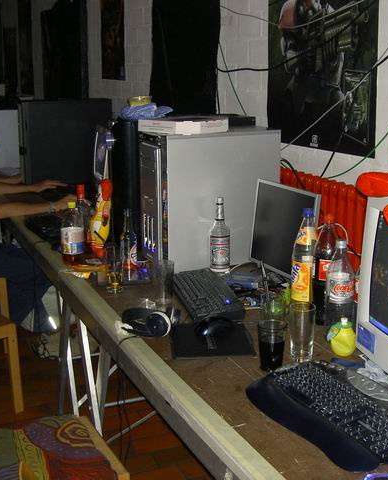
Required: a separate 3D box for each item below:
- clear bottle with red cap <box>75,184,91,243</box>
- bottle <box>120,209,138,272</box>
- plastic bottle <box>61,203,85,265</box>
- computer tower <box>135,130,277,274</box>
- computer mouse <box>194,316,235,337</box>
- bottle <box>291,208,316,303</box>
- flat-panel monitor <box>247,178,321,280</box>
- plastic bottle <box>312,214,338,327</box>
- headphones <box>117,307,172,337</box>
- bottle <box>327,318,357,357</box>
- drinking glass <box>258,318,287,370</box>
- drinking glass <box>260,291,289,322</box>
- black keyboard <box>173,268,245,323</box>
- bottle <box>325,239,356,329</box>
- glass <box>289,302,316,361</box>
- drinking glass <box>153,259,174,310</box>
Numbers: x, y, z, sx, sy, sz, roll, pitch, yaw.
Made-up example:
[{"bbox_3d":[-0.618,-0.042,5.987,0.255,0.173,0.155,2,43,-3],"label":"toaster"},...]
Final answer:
[{"bbox_3d":[-0.474,-0.082,3.019,0.082,0.296,0.082,-1,14,0],"label":"clear bottle with red cap"},{"bbox_3d":[-0.248,0.015,2.725,0.066,0.250,0.066,-1,14,0],"label":"bottle"},{"bbox_3d":[-0.494,-0.025,2.893,0.094,0.248,0.094,-1,14,0],"label":"plastic bottle"},{"bbox_3d":[0.071,-0.179,2.953,0.534,0.534,0.215,-7,15,-26],"label":"computer tower"},{"bbox_3d":[0.065,0.256,2.198,0.118,0.039,0.065,-5,14,-18],"label":"computer mouse"},{"bbox_3d":[0.355,0.070,2.301,0.083,0.342,0.083,2,14,-1],"label":"bottle"},{"bbox_3d":[0.353,-0.025,2.620,0.160,0.345,0.375,-8,16,-27],"label":"flat-panel monitor"},{"bbox_3d":[0.419,0.092,2.222,0.085,0.345,0.085,-1,14,0],"label":"plastic bottle"},{"bbox_3d":[-0.137,0.237,2.220,0.180,0.075,0.165,6,15,25],"label":"headphones"},{"bbox_3d":[0.418,0.266,2.012,0.070,0.103,0.075,-1,14,0],"label":"bottle"},{"bbox_3d":[0.208,0.282,1.927,0.078,0.117,0.078,-1,14,0],"label":"drinking glass"},{"bbox_3d":[0.248,0.219,2.217,0.083,0.102,0.083,-1,14,0],"label":"drinking glass"},{"bbox_3d":[0.042,0.179,2.502,0.180,0.035,0.460,-3,15,-11],"label":"black keyboard"},{"bbox_3d":[0.451,0.135,2.177,0.087,0.275,0.087,-1,14,0],"label":"bottle"},{"bbox_3d":[0.295,0.255,1.966,0.071,0.151,0.071,-1,14,0],"label":"glass"},{"bbox_3d":[-0.100,0.146,2.436,0.070,0.148,0.070,-1,14,0],"label":"drinking glass"}]

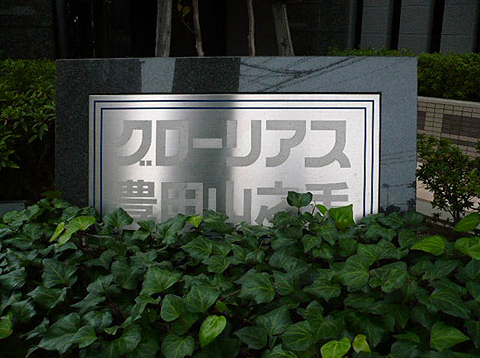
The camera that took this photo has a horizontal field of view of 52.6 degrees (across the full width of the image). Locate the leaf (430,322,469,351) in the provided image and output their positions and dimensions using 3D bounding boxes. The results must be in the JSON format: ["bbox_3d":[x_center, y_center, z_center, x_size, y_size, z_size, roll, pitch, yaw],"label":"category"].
[{"bbox_3d":[0.464,0.349,1.076,0.087,0.020,0.065,-1,52,-1],"label":"leaf"}]

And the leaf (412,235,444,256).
[{"bbox_3d":[0.570,0.207,1.469,0.117,0.025,0.097,-4,28,-8],"label":"leaf"}]

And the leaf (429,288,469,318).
[{"bbox_3d":[0.555,0.328,1.280,0.099,0.025,0.082,27,46,15],"label":"leaf"}]

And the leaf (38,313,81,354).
[{"bbox_3d":[-0.378,0.322,1.017,0.093,0.020,0.094,-20,34,-9],"label":"leaf"}]

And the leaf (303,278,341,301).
[{"bbox_3d":[0.225,0.305,1.340,0.103,0.025,0.069,-4,45,-4],"label":"leaf"}]

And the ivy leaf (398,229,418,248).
[{"bbox_3d":[0.583,0.206,1.680,0.065,0.020,0.068,7,53,5],"label":"ivy leaf"}]

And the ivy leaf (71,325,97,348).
[{"bbox_3d":[-0.347,0.349,1.077,0.056,0.020,0.046,-7,47,-7],"label":"ivy leaf"}]

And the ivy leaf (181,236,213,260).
[{"bbox_3d":[-0.115,0.181,1.287,0.087,0.016,0.081,4,42,13],"label":"ivy leaf"}]

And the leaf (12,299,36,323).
[{"bbox_3d":[-0.555,0.341,1.250,0.062,0.030,0.058,11,49,2],"label":"leaf"}]

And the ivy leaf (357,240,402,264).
[{"bbox_3d":[0.361,0.187,1.260,0.116,0.018,0.103,8,29,15],"label":"ivy leaf"}]

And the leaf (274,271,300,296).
[{"bbox_3d":[0.127,0.283,1.333,0.088,0.022,0.085,-25,46,-27],"label":"leaf"}]

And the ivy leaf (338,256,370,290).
[{"bbox_3d":[0.337,0.276,1.430,0.090,0.096,0.025,-1,-27,6],"label":"ivy leaf"}]

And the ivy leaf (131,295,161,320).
[{"bbox_3d":[-0.237,0.309,1.188,0.055,0.024,0.085,31,68,31],"label":"ivy leaf"}]

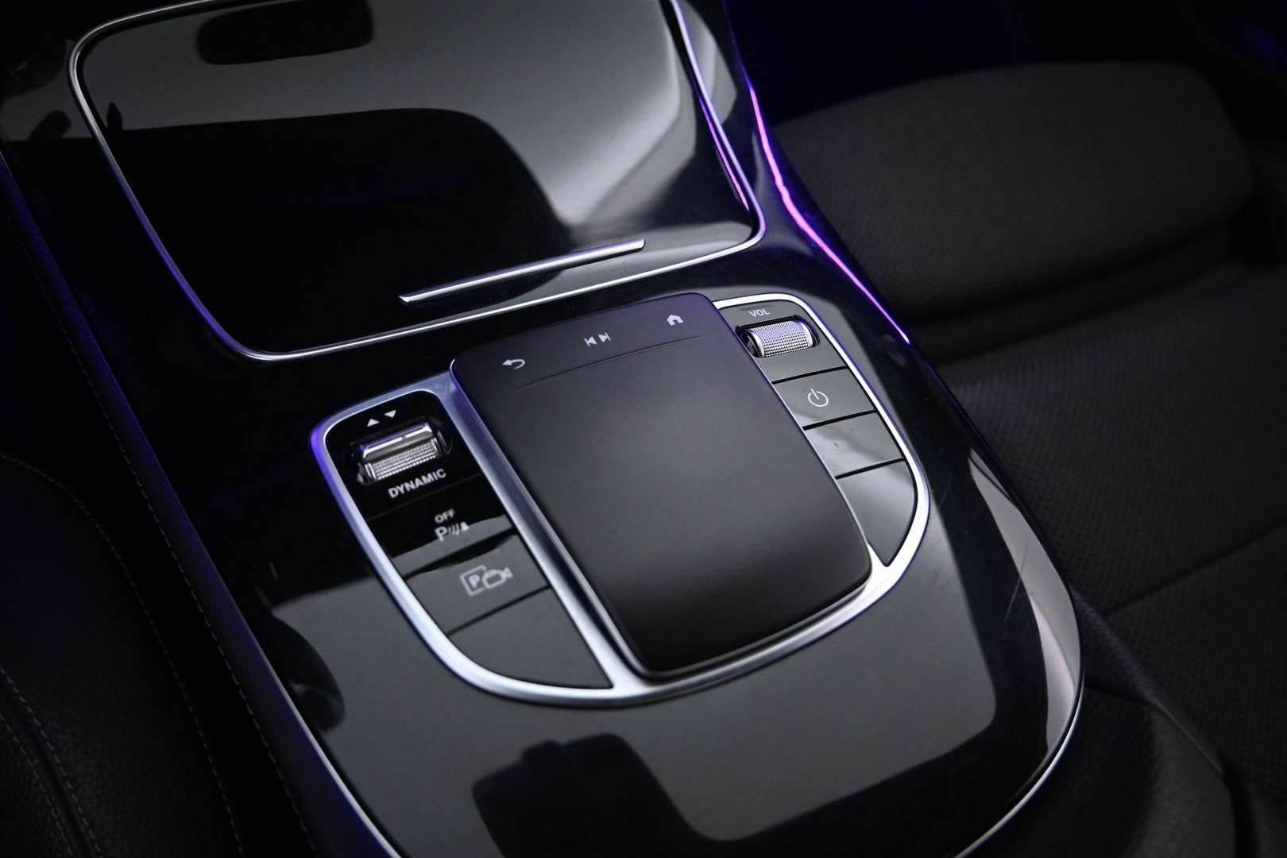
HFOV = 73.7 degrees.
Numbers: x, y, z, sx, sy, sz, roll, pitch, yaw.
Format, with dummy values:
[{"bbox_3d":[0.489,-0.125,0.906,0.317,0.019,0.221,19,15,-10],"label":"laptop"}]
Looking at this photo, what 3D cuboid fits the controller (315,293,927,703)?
[{"bbox_3d":[0.004,0.016,0.242,0.166,0.018,0.118,-17,55,-24],"label":"controller"}]

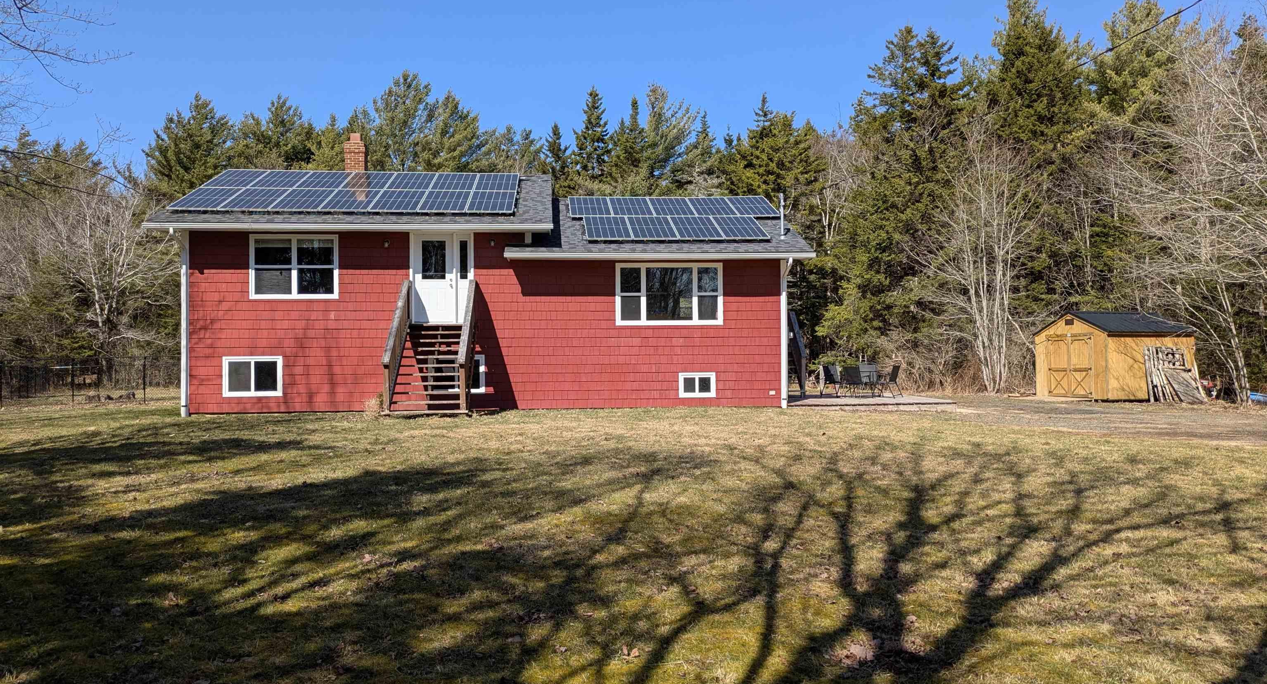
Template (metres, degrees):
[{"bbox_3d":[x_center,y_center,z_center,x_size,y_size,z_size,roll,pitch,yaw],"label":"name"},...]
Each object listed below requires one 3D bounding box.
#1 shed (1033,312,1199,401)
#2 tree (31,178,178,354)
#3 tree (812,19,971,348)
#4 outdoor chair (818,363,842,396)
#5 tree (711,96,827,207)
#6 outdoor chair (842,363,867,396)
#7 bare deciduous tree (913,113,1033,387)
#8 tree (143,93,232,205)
[{"bbox_3d":[14.098,0.346,26.885,3.750,2.470,2.550,0,0,-25],"label":"shed"},{"bbox_3d":[-18.787,-2.057,32.515,5.200,7.510,5.000,0,0,0],"label":"tree"},{"bbox_3d":[8.889,-4.651,31.533,5.200,12.490,5.200,0,0,0],"label":"tree"},{"bbox_3d":[5.253,1.028,24.393,0.650,0.900,0.580,0,0,-10],"label":"outdoor chair"},{"bbox_3d":[5.740,-4.452,39.032,4.900,12.230,4.900,0,0,0],"label":"tree"},{"bbox_3d":[5.923,1.016,24.493,0.580,0.900,0.650,0,0,30],"label":"outdoor chair"},{"bbox_3d":[10.791,-2.708,29.019,4.000,8.660,4.000,0,0,0],"label":"bare deciduous tree"},{"bbox_3d":[-18.522,-4.320,38.031,4.200,12.110,4.200,0,0,0],"label":"tree"}]

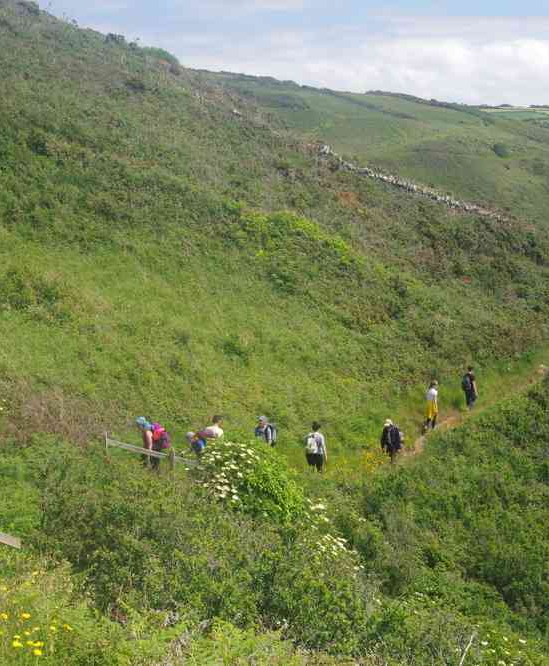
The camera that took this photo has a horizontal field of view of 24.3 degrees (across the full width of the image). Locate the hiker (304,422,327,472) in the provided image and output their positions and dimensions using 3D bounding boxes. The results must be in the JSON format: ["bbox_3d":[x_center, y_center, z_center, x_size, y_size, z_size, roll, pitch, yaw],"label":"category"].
[{"bbox_3d":[1.147,3.367,35.831,0.520,1.720,0.450,1,9,6],"label":"hiker"}]

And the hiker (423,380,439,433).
[{"bbox_3d":[5.244,2.478,42.628,0.500,1.680,0.520,7,11,36],"label":"hiker"}]

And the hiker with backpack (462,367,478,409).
[{"bbox_3d":[7.791,2.248,51.135,0.520,1.760,0.500,7,11,38],"label":"hiker with backpack"}]

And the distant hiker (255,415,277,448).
[{"bbox_3d":[-0.210,2.995,33.628,0.520,1.680,0.550,7,11,38],"label":"distant hiker"}]

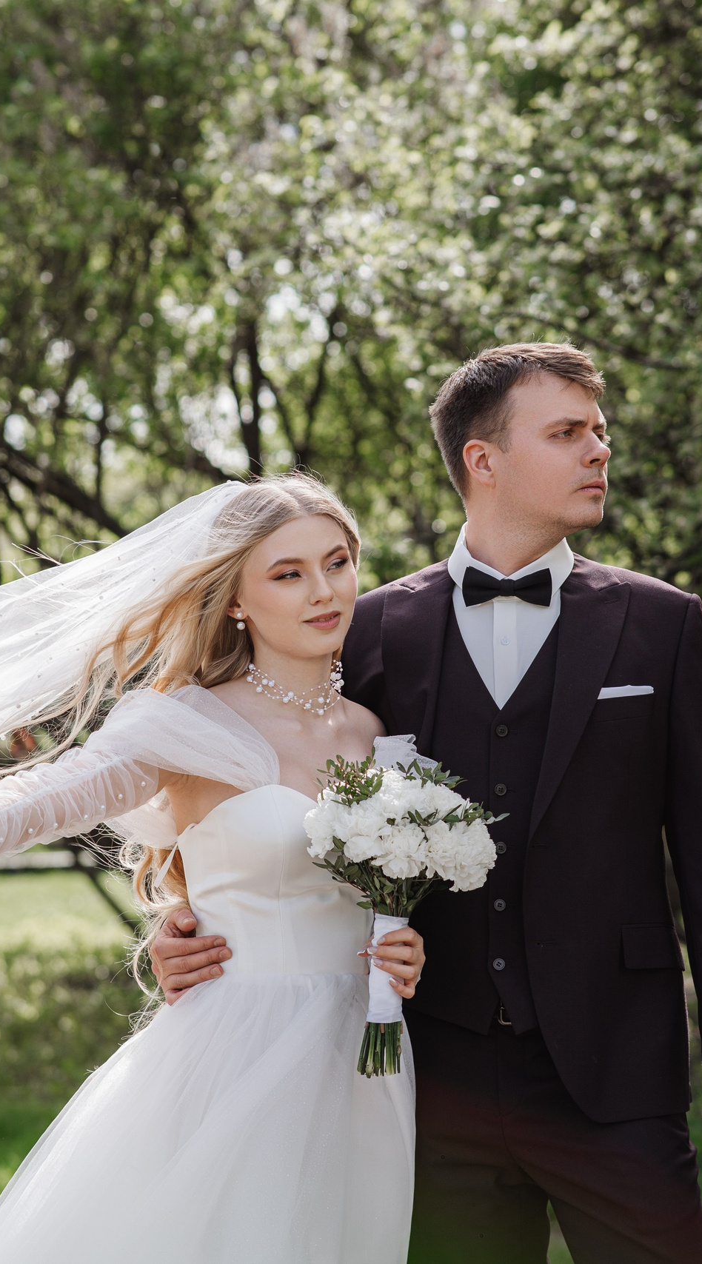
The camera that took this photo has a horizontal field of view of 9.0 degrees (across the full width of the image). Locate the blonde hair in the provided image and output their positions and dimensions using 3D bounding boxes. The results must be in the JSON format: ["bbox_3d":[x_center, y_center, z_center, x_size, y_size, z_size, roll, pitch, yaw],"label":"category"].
[{"bbox_3d":[-0.198,0.116,5.500,0.280,0.610,0.320,1,-1,-34],"label":"blonde hair"}]

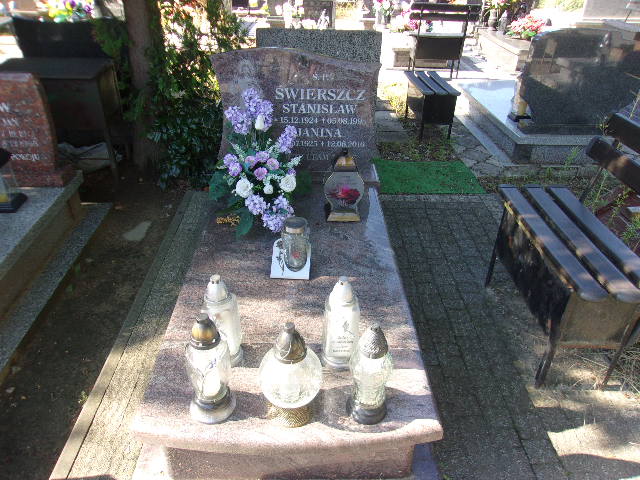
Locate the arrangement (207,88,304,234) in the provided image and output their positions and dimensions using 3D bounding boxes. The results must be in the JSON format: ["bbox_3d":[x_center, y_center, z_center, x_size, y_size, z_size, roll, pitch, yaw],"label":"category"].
[{"bbox_3d":[-0.262,-0.335,2.164,0.400,0.520,0.320,0,31,0],"label":"arrangement"}]

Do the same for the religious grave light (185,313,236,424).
[{"bbox_3d":[-0.284,0.317,1.272,0.122,0.306,0.122,0,31,-2],"label":"religious grave light"}]

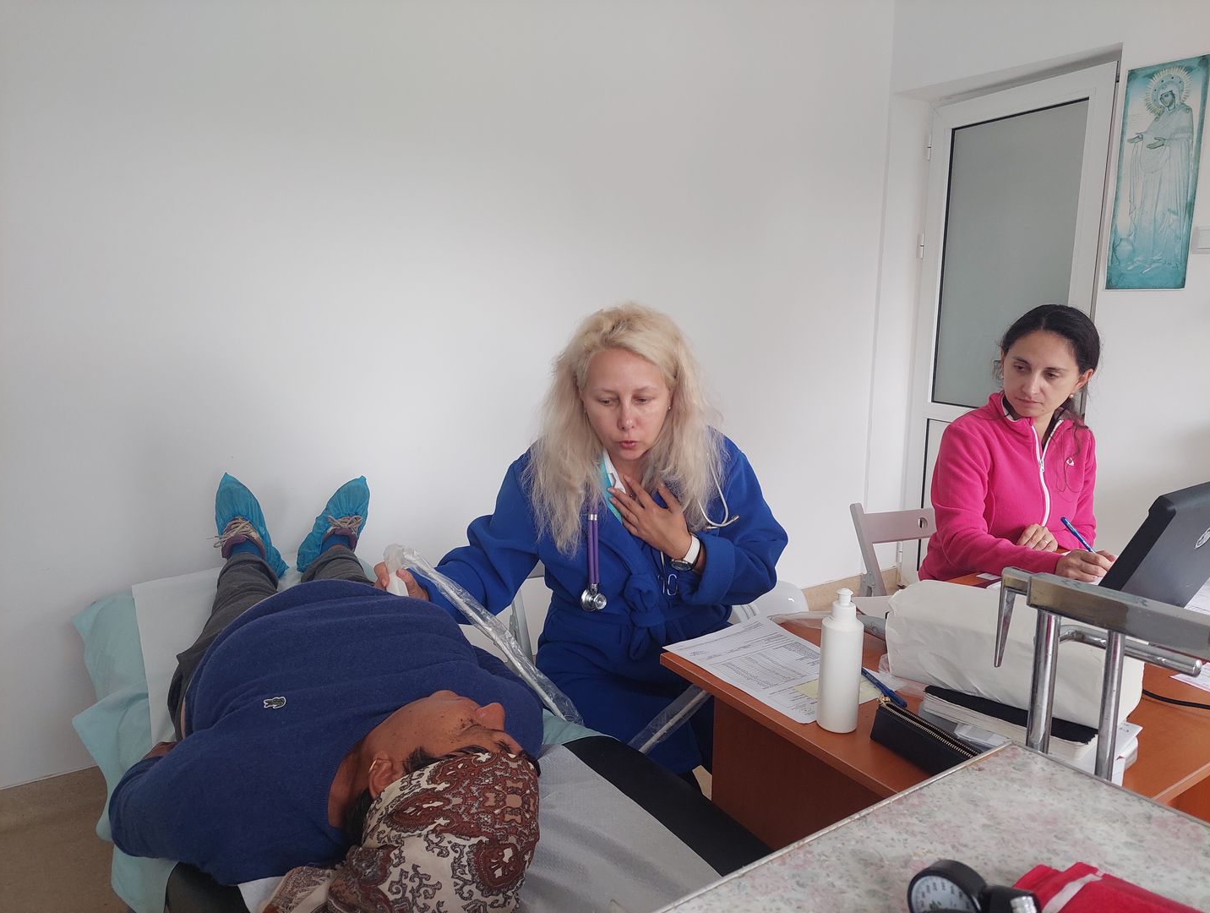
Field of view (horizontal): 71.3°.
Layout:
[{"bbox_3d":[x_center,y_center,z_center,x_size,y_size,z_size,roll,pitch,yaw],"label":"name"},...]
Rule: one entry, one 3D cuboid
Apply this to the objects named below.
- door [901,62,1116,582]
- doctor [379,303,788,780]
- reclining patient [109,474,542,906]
[{"bbox_3d":[1.552,-0.366,3.361,0.060,2.055,0.735,-5,12,-30],"label":"door"},{"bbox_3d":[-0.017,0.352,1.565,0.670,1.250,0.620,0,10,-2],"label":"doctor"},{"bbox_3d":[-0.557,0.297,1.518,0.570,0.320,1.570,-5,11,-26],"label":"reclining patient"}]

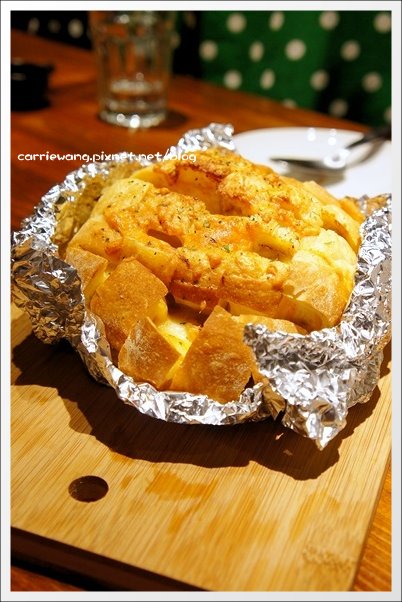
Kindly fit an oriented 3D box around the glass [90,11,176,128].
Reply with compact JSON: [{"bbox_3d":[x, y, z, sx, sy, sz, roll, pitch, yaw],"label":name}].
[{"bbox_3d":[-0.062,-0.224,0.686,0.081,0.114,0.081,3,32,0],"label":"glass"}]

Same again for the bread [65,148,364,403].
[{"bbox_3d":[0.006,-0.017,0.385,0.156,0.083,0.158,3,32,0],"label":"bread"}]

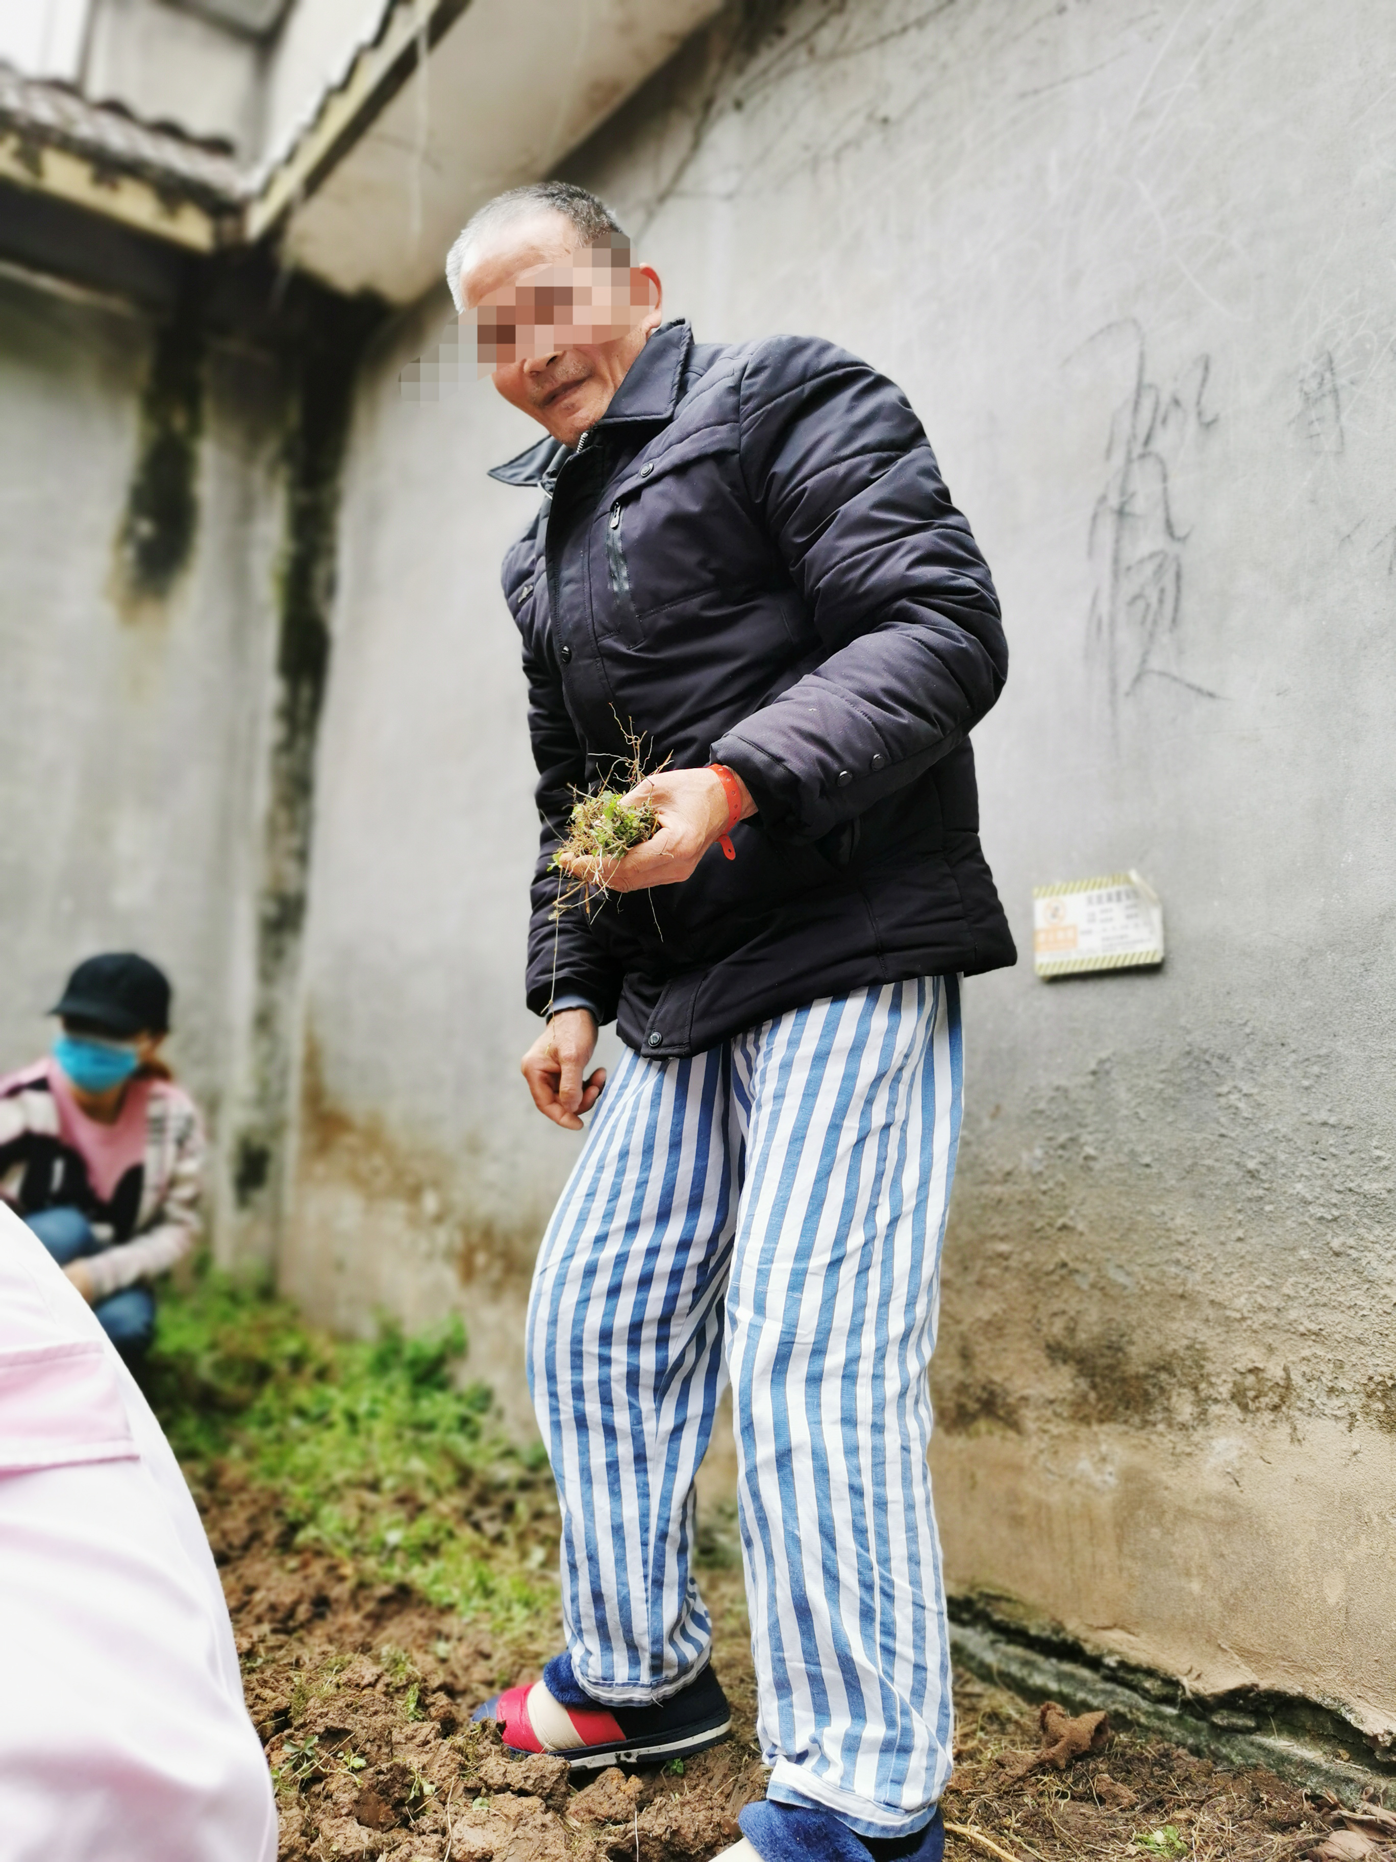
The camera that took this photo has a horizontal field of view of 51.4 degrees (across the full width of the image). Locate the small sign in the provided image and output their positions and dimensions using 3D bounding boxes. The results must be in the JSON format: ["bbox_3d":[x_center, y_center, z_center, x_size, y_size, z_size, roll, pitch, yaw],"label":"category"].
[{"bbox_3d":[0.521,-0.008,1.886,0.018,0.121,0.192,10,-12,-38],"label":"small sign"}]

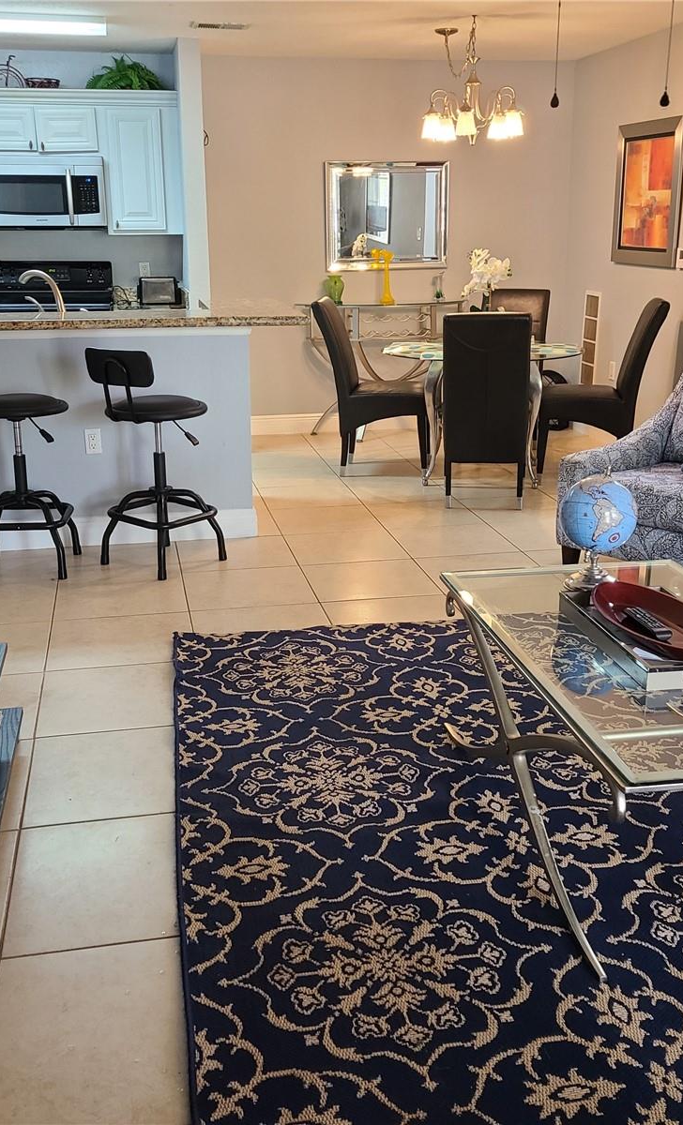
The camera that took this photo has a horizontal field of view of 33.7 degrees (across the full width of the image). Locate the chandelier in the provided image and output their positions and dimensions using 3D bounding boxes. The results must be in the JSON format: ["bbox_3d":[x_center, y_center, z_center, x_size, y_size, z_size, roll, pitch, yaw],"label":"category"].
[{"bbox_3d":[0.685,-2.509,5.886,0.560,0.620,0.560,-3,17,-10],"label":"chandelier"}]

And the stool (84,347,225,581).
[{"bbox_3d":[-0.799,-0.461,4.840,0.480,0.975,0.530,7,19,24],"label":"stool"}]

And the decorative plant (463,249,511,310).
[{"bbox_3d":[0.822,-1.490,6.362,0.300,0.550,0.240,-3,17,-10],"label":"decorative plant"}]

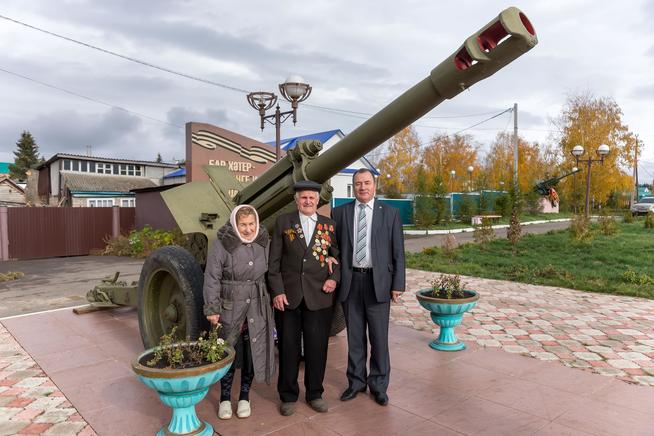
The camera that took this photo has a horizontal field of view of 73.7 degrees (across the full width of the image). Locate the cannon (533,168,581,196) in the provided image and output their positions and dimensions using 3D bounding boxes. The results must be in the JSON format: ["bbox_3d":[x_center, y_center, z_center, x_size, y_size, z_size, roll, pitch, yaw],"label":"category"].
[{"bbox_3d":[18.950,-2.890,36.000,3.900,2.100,1.700,1,3,28],"label":"cannon"}]

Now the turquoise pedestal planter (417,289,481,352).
[{"bbox_3d":[1.244,1.056,4.470,0.620,0.530,0.620,0,3,0],"label":"turquoise pedestal planter"}]

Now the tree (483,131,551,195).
[{"bbox_3d":[21.846,-5.390,50.000,7.400,8.821,7.400,1,3,23],"label":"tree"}]

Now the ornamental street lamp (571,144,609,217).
[{"bbox_3d":[12.319,-1.528,20.500,1.750,3.851,0.620,-1,3,-15],"label":"ornamental street lamp"}]

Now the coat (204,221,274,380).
[{"bbox_3d":[-0.627,0.609,3.107,0.510,1.110,0.370,-1,3,-18],"label":"coat"}]

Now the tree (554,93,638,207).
[{"bbox_3d":[28.222,-6.963,46.000,8.200,12.541,8.200,2,3,30],"label":"tree"}]

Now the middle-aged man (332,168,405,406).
[{"bbox_3d":[0.318,0.501,3.298,0.550,1.750,0.340,0,3,10],"label":"middle-aged man"}]

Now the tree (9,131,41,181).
[{"bbox_3d":[-34.690,-5.734,50.000,4.200,8.591,4.200,-2,3,-30],"label":"tree"}]

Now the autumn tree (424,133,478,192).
[{"bbox_3d":[14.163,-5.390,50.000,6.300,8.821,6.300,1,3,18],"label":"autumn tree"}]

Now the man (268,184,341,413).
[{"bbox_3d":[-0.166,0.552,3.172,0.540,1.660,0.340,0,3,-3],"label":"man"}]

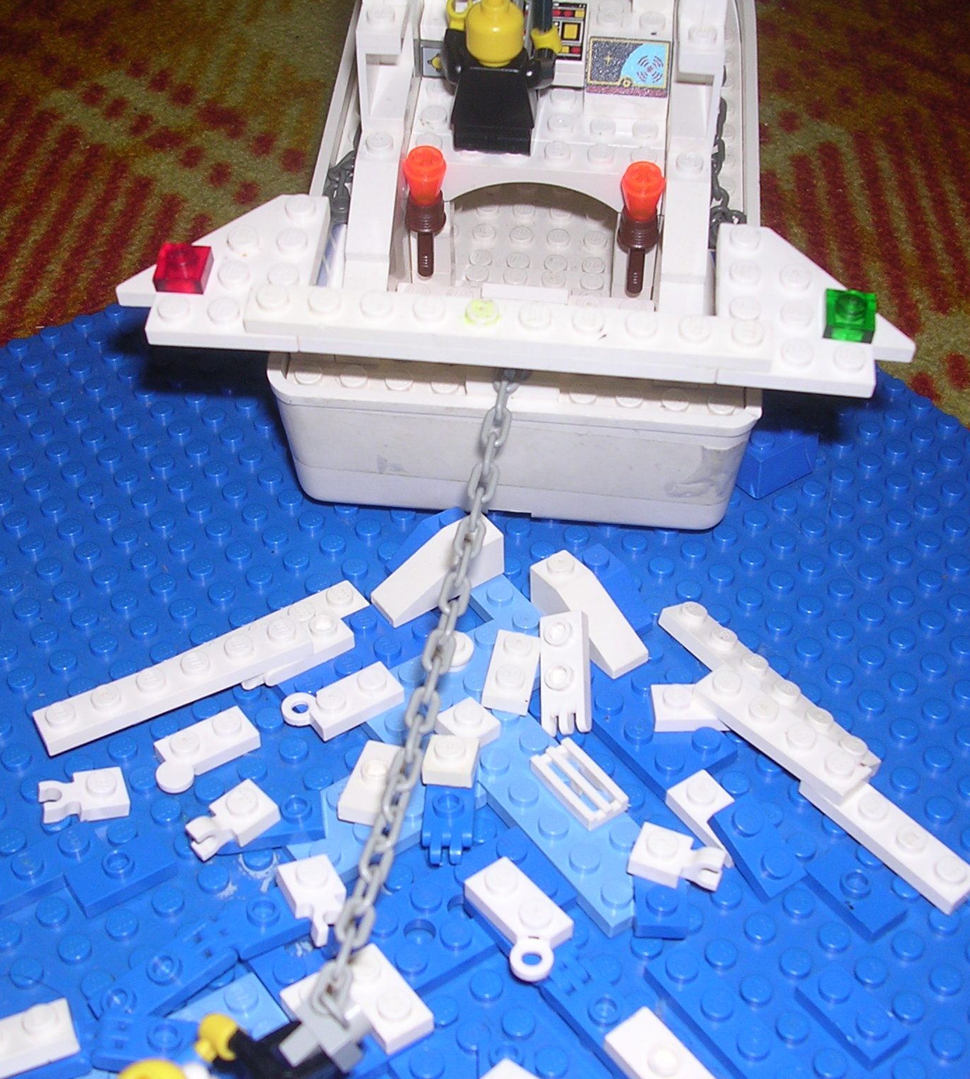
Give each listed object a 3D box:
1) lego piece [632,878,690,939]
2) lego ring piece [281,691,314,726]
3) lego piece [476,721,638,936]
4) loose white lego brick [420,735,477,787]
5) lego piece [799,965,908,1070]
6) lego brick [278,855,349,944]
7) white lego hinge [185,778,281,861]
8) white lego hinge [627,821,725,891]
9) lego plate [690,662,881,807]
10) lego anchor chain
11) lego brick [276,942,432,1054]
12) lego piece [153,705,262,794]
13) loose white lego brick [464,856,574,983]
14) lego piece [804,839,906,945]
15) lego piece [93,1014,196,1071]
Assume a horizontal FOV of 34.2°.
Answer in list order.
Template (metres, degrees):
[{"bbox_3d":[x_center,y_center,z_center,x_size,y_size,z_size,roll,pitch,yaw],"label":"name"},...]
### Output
[{"bbox_3d":[0.027,0.053,0.241,0.008,0.005,0.016,1,41,1],"label":"lego piece"},{"bbox_3d":[-0.031,0.029,0.267,0.006,0.002,0.006,1,42,-1],"label":"lego ring piece"},{"bbox_3d":[0.012,0.043,0.253,0.016,0.005,0.048,-25,48,-26],"label":"lego piece"},{"bbox_3d":[-0.005,0.035,0.255,0.008,0.005,0.008,5,42,5],"label":"loose white lego brick"},{"bbox_3d":[0.055,0.070,0.232,0.008,0.005,0.016,-25,48,-27],"label":"lego piece"},{"bbox_3d":[-0.025,0.054,0.238,0.008,0.005,0.014,-12,41,-24],"label":"lego brick"},{"bbox_3d":[-0.040,0.044,0.246,0.013,0.005,0.008,-32,50,-31],"label":"white lego hinge"},{"bbox_3d":[0.030,0.049,0.242,0.013,0.005,0.008,16,44,15],"label":"white lego hinge"},{"bbox_3d":[0.049,0.032,0.260,0.008,0.005,0.032,-31,51,-31],"label":"lego plate"},{"bbox_3d":[-0.007,0.018,0.234,0.006,0.014,0.116,8,50,7],"label":"lego anchor chain"},{"bbox_3d":[-0.019,0.069,0.231,0.016,0.005,0.016,-25,48,-27],"label":"lego brick"},{"bbox_3d":[-0.046,0.036,0.262,0.019,0.005,0.012,-25,48,-27],"label":"lego piece"},{"bbox_3d":[0.005,0.056,0.232,0.011,0.005,0.019,-28,49,-29],"label":"loose white lego brick"},{"bbox_3d":[0.057,0.054,0.245,0.008,0.005,0.016,-24,47,-26],"label":"lego piece"},{"bbox_3d":[-0.043,0.070,0.219,0.022,0.005,0.008,6,42,6],"label":"lego piece"}]

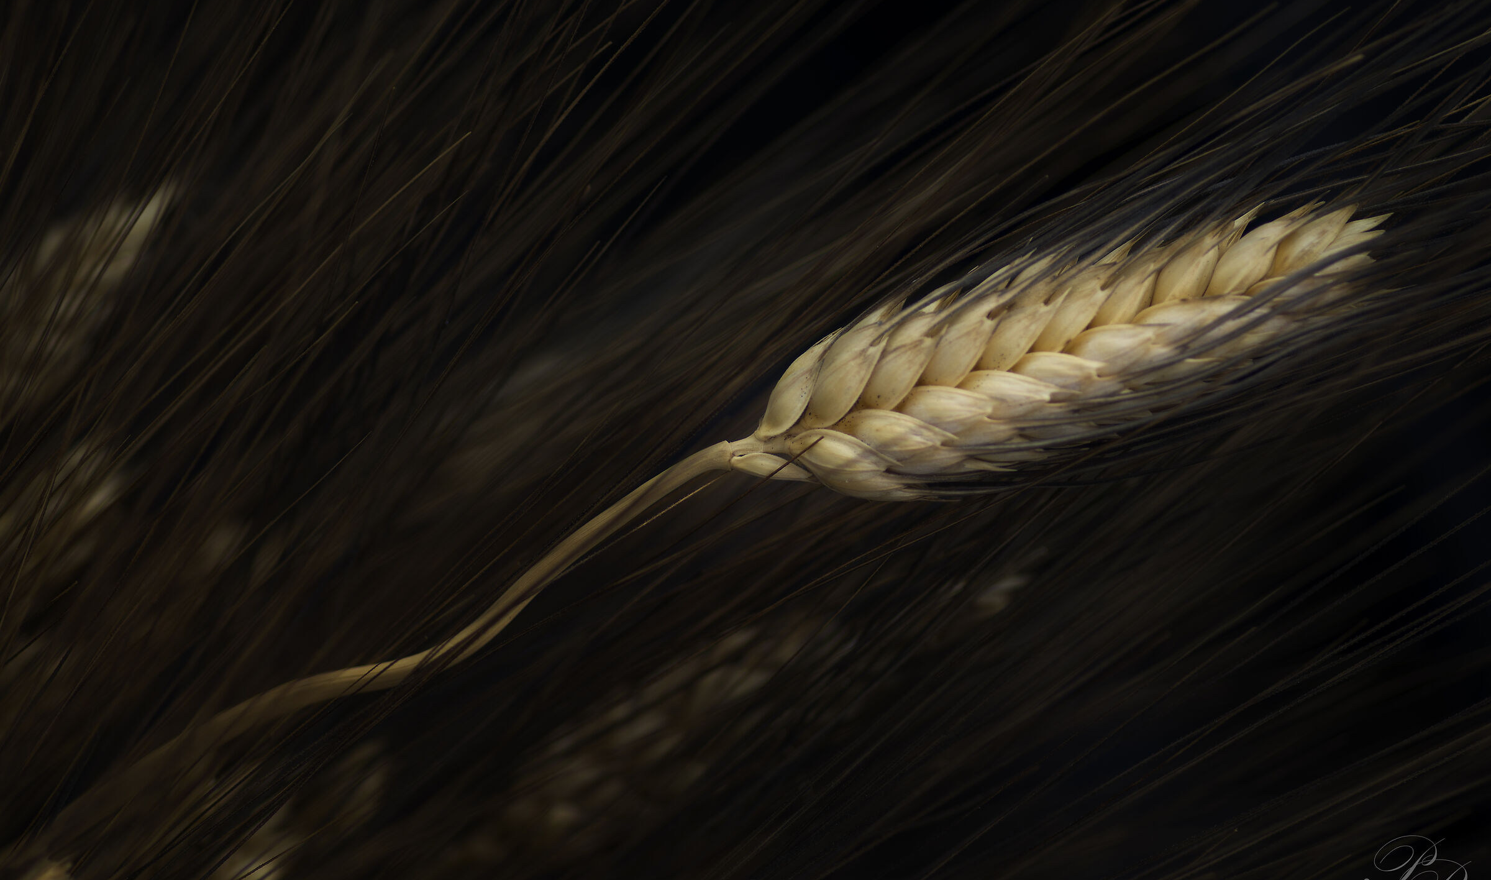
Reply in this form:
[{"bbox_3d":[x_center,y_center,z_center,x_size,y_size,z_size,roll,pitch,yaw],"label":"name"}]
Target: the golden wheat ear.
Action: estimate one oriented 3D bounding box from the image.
[{"bbox_3d":[0.029,-0.009,0.575,0.064,0.017,0.015,-19,0,4],"label":"golden wheat ear"}]

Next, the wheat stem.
[{"bbox_3d":[-0.033,0.020,0.585,0.078,0.007,0.005,-30,0,12],"label":"wheat stem"}]

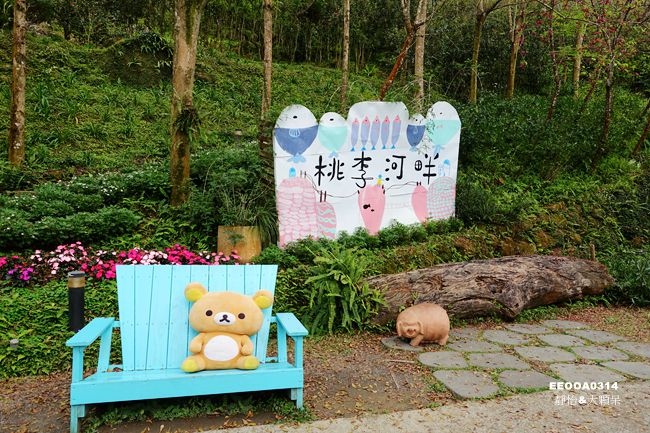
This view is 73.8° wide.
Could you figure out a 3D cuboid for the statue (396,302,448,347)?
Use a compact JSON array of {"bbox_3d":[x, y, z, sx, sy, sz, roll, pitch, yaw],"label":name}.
[{"bbox_3d":[1.132,1.193,4.930,0.630,0.460,0.470,0,0,-44],"label":"statue"}]

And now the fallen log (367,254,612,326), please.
[{"bbox_3d":[2.859,1.101,6.968,4.700,0.850,0.820,1,-1,-21],"label":"fallen log"}]

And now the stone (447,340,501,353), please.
[{"bbox_3d":[1.686,1.488,4.913,0.570,0.045,0.460,1,-1,-6],"label":"stone"}]

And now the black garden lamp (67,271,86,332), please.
[{"bbox_3d":[-2.605,0.935,4.550,0.170,0.720,0.170,0,0,0],"label":"black garden lamp"}]

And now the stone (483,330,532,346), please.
[{"bbox_3d":[2.150,1.428,5.090,0.500,0.050,0.600,0,0,-8],"label":"stone"}]

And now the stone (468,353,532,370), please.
[{"bbox_3d":[1.751,1.483,4.408,0.560,0.045,0.490,1,-1,-3],"label":"stone"}]

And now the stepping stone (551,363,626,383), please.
[{"bbox_3d":[2.360,1.423,3.930,0.550,0.050,0.470,0,0,-1],"label":"stepping stone"}]

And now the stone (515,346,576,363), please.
[{"bbox_3d":[2.300,1.425,4.450,0.550,0.050,0.490,0,0,-2],"label":"stone"}]

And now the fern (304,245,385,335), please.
[{"bbox_3d":[0.252,0.914,5.740,1.030,1.100,0.850,1,-1,0],"label":"fern"}]

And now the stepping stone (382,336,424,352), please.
[{"bbox_3d":[0.891,1.473,4.983,0.500,0.045,0.560,1,-1,0],"label":"stepping stone"}]

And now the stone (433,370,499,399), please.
[{"bbox_3d":[1.236,1.465,3.783,0.510,0.045,0.630,1,-1,-3],"label":"stone"}]

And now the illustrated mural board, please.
[{"bbox_3d":[0.776,-0.776,8.000,3.470,2.680,0.060,-2,0,-6],"label":"illustrated mural board"}]

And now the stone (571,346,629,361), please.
[{"bbox_3d":[2.860,1.426,4.520,0.510,0.050,0.450,0,0,-3],"label":"stone"}]

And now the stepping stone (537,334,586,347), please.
[{"bbox_3d":[2.880,1.516,5.243,0.530,0.045,0.520,1,-1,-8],"label":"stepping stone"}]

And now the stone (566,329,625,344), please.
[{"bbox_3d":[3.260,1.429,5.150,0.520,0.050,0.510,0,0,-10],"label":"stone"}]

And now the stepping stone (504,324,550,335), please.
[{"bbox_3d":[2.750,1.520,5.803,0.560,0.045,0.520,1,-1,-10],"label":"stepping stone"}]

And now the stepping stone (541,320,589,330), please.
[{"bbox_3d":[3.150,1.431,5.700,0.510,0.050,0.440,0,0,-5],"label":"stepping stone"}]

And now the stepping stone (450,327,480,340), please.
[{"bbox_3d":[1.740,1.496,5.463,0.460,0.045,0.520,1,-1,-6],"label":"stepping stone"}]

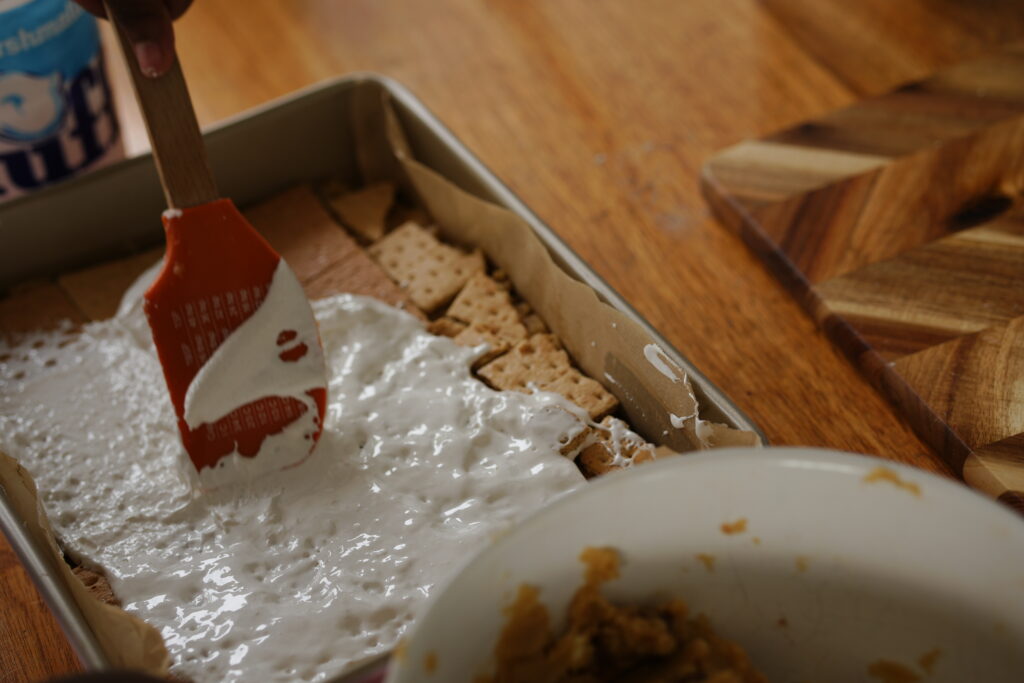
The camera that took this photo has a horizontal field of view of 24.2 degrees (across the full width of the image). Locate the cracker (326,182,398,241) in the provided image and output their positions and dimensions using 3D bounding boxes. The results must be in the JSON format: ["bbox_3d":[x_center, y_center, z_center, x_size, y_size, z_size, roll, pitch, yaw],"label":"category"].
[{"bbox_3d":[-0.057,-0.054,1.034,0.030,0.006,0.044,-24,42,-22],"label":"cracker"}]

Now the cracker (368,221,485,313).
[{"bbox_3d":[-0.035,-0.030,0.995,0.041,0.006,0.055,-28,44,-26],"label":"cracker"}]

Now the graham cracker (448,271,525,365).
[{"bbox_3d":[-0.013,-0.008,0.964,0.035,0.006,0.047,-26,43,-25],"label":"graham cracker"}]

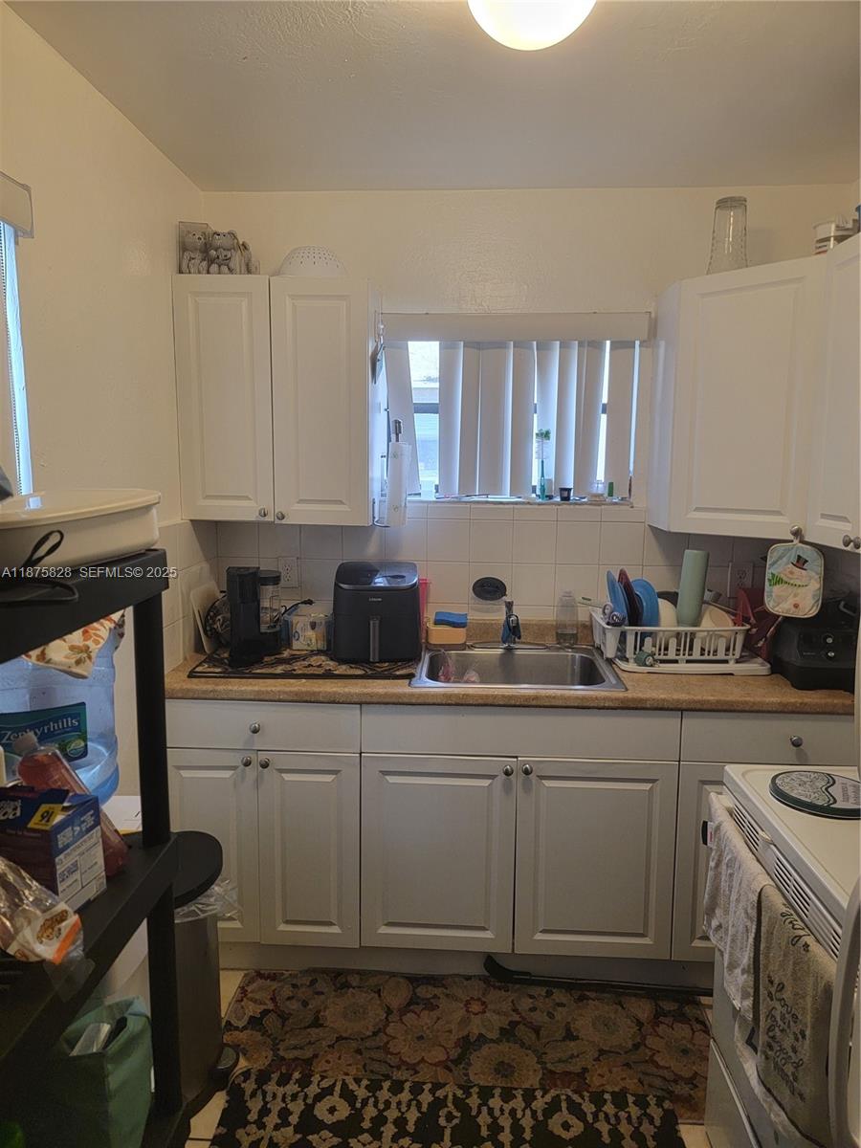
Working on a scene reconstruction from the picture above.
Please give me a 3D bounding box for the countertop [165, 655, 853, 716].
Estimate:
[{"bbox_3d":[0.264,0.311,2.533,2.120,0.044,0.650,1,7,3],"label":"countertop"}]

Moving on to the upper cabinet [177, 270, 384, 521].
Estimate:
[{"bbox_3d":[-0.482,-0.551,2.656,0.610,0.760,0.335,1,7,3],"label":"upper cabinet"}]

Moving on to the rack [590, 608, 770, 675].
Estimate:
[{"bbox_3d":[0.807,0.215,2.629,0.520,0.135,0.315,1,7,3],"label":"rack"}]

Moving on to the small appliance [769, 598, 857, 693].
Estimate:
[{"bbox_3d":[1.171,0.208,2.416,0.210,0.230,0.210,2,7,8],"label":"small appliance"}]

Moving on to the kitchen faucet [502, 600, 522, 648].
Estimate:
[{"bbox_3d":[0.277,0.180,2.697,0.066,0.172,0.180,1,7,3],"label":"kitchen faucet"}]

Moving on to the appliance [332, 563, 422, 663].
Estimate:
[{"bbox_3d":[-0.169,0.114,2.671,0.290,0.301,0.325,1,7,3],"label":"appliance"}]

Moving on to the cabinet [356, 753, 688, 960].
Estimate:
[{"bbox_3d":[0.269,0.787,2.634,0.914,0.610,0.630,1,7,3],"label":"cabinet"}]

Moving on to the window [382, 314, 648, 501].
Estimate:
[{"bbox_3d":[0.276,-0.562,2.737,0.878,0.626,0.140,1,7,3],"label":"window"}]

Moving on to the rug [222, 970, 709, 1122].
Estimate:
[{"bbox_3d":[0.109,1.262,2.163,1.360,0.012,0.520,1,7,4],"label":"rug"}]

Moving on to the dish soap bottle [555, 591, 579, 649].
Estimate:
[{"bbox_3d":[0.479,0.164,2.797,0.075,0.200,0.060,1,7,3],"label":"dish soap bottle"}]

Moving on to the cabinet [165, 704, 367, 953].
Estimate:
[{"bbox_3d":[-0.491,0.705,2.667,0.610,0.750,0.630,1,7,3],"label":"cabinet"}]

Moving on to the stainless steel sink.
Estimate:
[{"bbox_3d":[0.270,0.374,2.588,0.630,0.170,0.550,1,7,3],"label":"stainless steel sink"}]

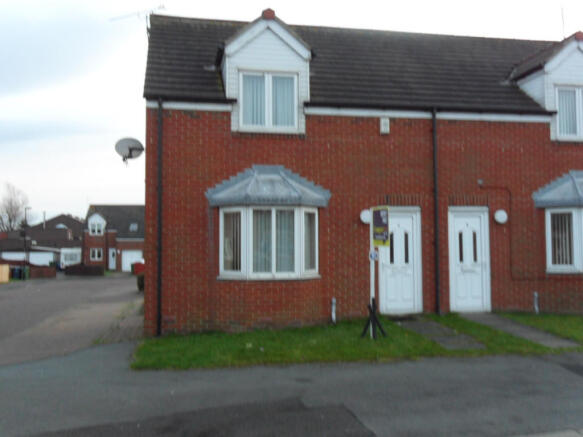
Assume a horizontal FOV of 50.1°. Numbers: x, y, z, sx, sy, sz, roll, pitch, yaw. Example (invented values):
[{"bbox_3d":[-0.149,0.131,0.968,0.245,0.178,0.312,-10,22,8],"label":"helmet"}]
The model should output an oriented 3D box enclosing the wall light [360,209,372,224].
[{"bbox_3d":[1.500,-0.036,12.147,0.280,0.285,0.115,0,-3,-13],"label":"wall light"}]

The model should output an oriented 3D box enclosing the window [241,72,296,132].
[{"bbox_3d":[-0.414,-2.199,11.887,1.140,1.160,0.090,0,-3,-13],"label":"window"}]

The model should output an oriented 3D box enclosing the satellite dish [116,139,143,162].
[{"bbox_3d":[-3.202,-1.343,12.300,0.550,0.450,0.300,1,-3,-33],"label":"satellite dish"}]

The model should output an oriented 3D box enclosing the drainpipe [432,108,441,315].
[{"bbox_3d":[2.898,-0.162,12.472,0.084,4.120,0.090,0,-3,-13],"label":"drainpipe"}]

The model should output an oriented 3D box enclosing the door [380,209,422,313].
[{"bbox_3d":[2.156,0.822,12.365,0.900,2.110,0.090,0,-3,-13],"label":"door"}]

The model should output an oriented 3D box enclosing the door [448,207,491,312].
[{"bbox_3d":[3.624,0.836,12.707,0.905,2.135,0.090,0,-3,-13],"label":"door"}]

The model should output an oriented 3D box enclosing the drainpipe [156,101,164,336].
[{"bbox_3d":[-2.374,-0.053,11.234,0.084,4.310,0.090,-1,-3,0],"label":"drainpipe"}]

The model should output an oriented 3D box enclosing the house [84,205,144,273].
[{"bbox_3d":[-16.817,1.968,61.904,6.600,6.600,8.000,0,-3,-11],"label":"house"}]

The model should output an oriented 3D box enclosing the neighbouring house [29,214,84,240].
[{"bbox_3d":[-27.607,2.840,76.660,7.600,6.400,8.000,0,-3,-8],"label":"neighbouring house"}]

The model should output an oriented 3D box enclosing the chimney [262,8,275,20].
[{"bbox_3d":[-0.445,-3.885,11.893,0.228,0.228,0.320,0,-3,-13],"label":"chimney"}]

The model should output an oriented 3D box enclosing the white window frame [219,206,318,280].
[{"bbox_3d":[-0.364,0.458,11.551,1.930,1.350,0.480,0,-3,-13],"label":"white window frame"}]

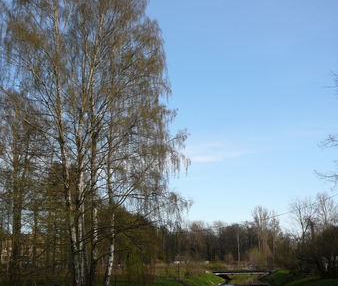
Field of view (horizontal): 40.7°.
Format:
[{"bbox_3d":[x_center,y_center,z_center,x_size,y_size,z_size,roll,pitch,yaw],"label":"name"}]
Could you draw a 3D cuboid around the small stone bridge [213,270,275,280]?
[{"bbox_3d":[12.272,22.105,76.000,9.900,1.650,2.800,0,-15,0],"label":"small stone bridge"}]

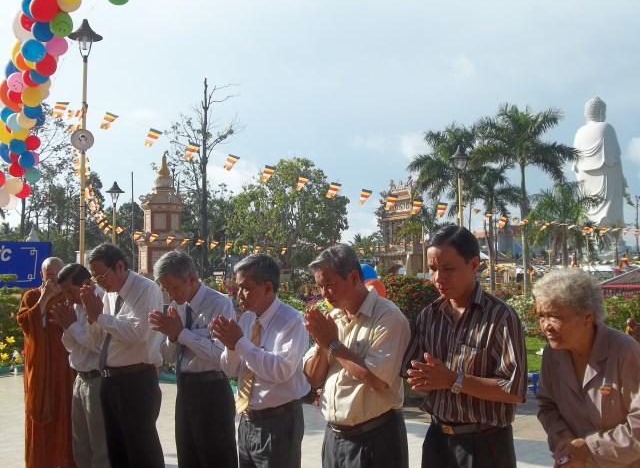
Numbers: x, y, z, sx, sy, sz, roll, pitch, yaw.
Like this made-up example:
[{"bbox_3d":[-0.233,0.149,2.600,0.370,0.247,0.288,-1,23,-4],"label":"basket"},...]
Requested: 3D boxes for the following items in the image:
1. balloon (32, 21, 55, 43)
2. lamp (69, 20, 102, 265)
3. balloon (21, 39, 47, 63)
[{"bbox_3d":[-3.157,-2.312,7.600,0.250,0.260,0.250,0,-3,0],"label":"balloon"},{"bbox_3d":[-3.340,-0.551,9.400,0.500,5.000,0.500,0,-2,0],"label":"lamp"},{"bbox_3d":[-2.664,-1.705,6.200,0.234,0.224,0.234,0,-2,0],"label":"balloon"}]

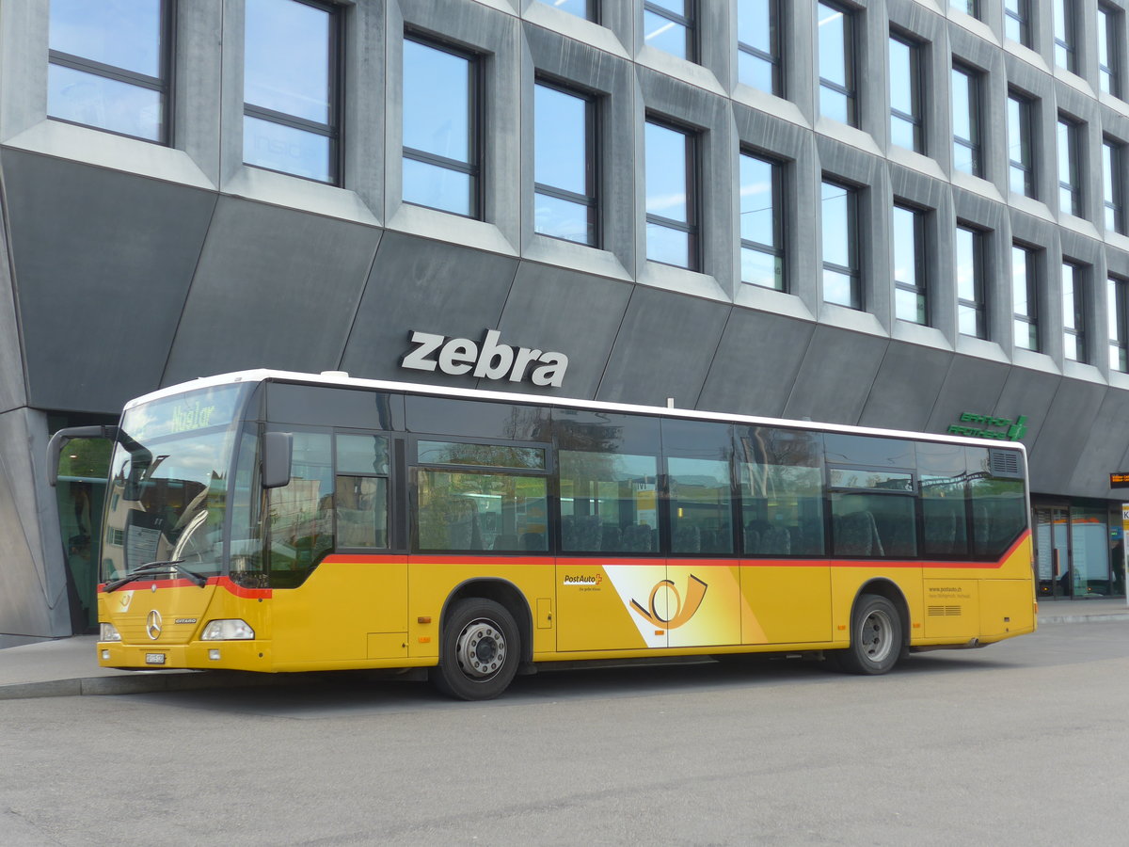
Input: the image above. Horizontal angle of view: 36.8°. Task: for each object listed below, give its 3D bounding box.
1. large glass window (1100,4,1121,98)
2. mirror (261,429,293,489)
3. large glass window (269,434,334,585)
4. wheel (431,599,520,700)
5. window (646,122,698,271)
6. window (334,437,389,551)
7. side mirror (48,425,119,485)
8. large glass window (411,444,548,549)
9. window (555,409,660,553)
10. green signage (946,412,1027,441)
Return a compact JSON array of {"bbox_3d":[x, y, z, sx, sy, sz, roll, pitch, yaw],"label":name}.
[{"bbox_3d":[14.639,-10.080,45.857,0.100,2.496,1.872,-5,-7,39],"label":"large glass window"},{"bbox_3d":[-2.340,0.306,13.803,0.210,0.460,0.130,-5,-7,32],"label":"mirror"},{"bbox_3d":[-2.195,0.712,14.122,0.653,1.295,0.060,5,-8,-42],"label":"large glass window"},{"bbox_3d":[-0.843,2.052,15.448,0.940,0.940,0.290,5,-8,-42],"label":"wheel"},{"bbox_3d":[1.844,-3.977,29.522,0.100,2.496,1.872,-5,-7,39],"label":"window"},{"bbox_3d":[-1.732,0.596,14.565,0.572,0.984,0.060,5,-8,-42],"label":"window"},{"bbox_3d":[-4.473,0.294,15.730,0.460,0.520,0.500,2,-7,-28],"label":"side mirror"},{"bbox_3d":[-0.742,0.679,15.472,1.576,0.984,0.060,5,-8,-42],"label":"large glass window"},{"bbox_3d":[0.438,0.580,16.584,1.446,1.386,0.060,5,-8,-42],"label":"window"},{"bbox_3d":[9.821,0.024,39.287,0.130,0.749,3.744,28,14,37],"label":"green signage"}]

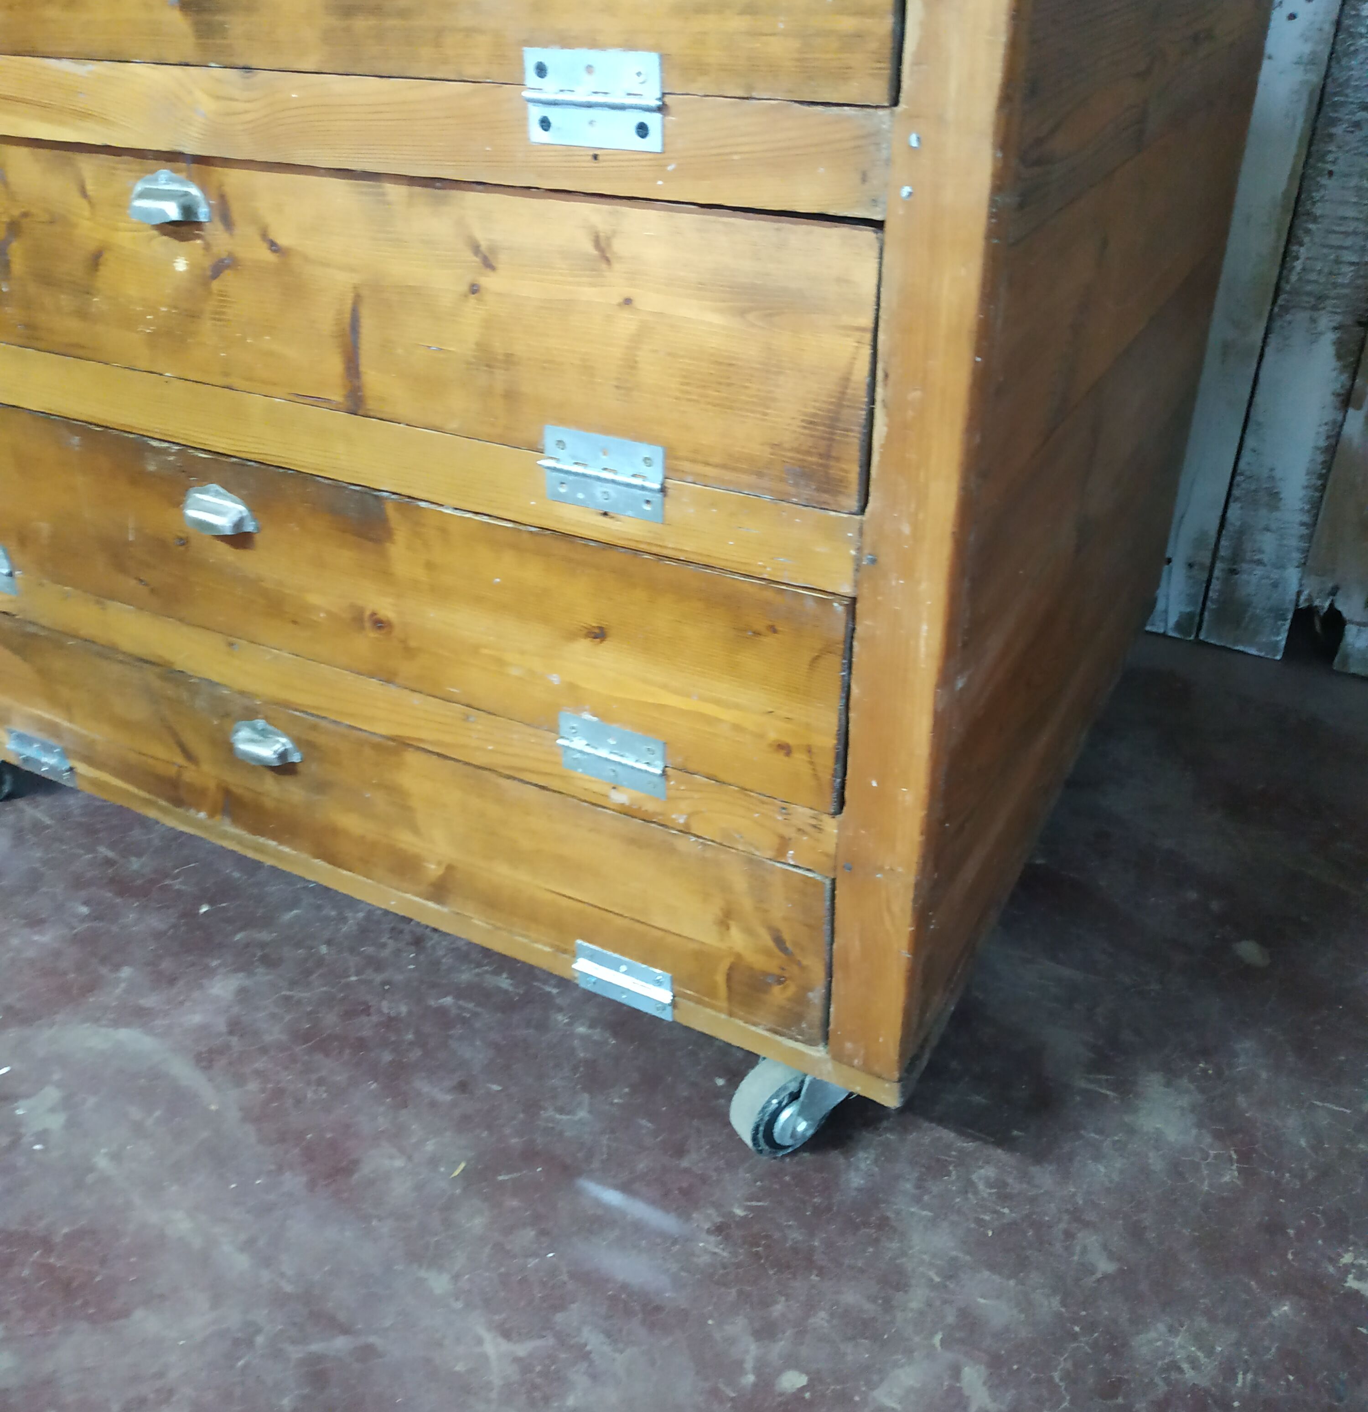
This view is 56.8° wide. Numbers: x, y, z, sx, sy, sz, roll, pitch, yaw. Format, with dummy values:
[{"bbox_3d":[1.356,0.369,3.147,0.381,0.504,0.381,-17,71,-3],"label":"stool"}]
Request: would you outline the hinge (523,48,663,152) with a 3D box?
[{"bbox_3d":[-0.045,-0.290,0.606,0.076,0.043,0.007,15,36,24],"label":"hinge"}]

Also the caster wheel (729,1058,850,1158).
[{"bbox_3d":[0.081,0.271,0.905,0.095,0.101,0.052,-20,37,-27],"label":"caster wheel"}]

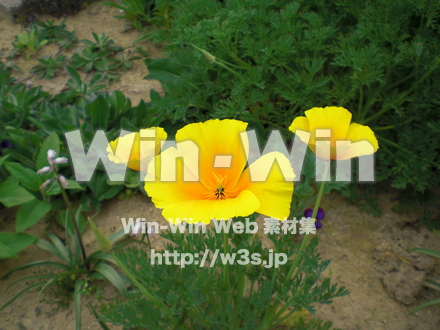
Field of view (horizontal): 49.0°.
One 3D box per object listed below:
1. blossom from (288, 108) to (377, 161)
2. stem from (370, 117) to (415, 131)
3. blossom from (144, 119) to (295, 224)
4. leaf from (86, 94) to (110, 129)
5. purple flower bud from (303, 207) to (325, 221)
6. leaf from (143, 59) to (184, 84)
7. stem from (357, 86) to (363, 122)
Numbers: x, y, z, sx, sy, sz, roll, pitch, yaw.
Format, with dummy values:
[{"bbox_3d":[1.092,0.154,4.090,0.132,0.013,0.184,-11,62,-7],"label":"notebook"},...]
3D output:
[{"bbox_3d":[0.080,-0.021,0.340,0.063,0.035,0.057,0,36,0],"label":"blossom"},{"bbox_3d":[0.259,-0.061,0.720,0.067,0.006,0.005,-17,0,7],"label":"stem"},{"bbox_3d":[0.000,0.003,0.255,0.078,0.036,0.066,0,36,0],"label":"blossom"},{"bbox_3d":[-0.215,-0.094,0.860,0.043,0.066,0.012,0,21,0],"label":"leaf"},{"bbox_3d":[0.083,0.044,0.430,0.020,0.016,0.013,0,36,0],"label":"purple flower bud"},{"bbox_3d":[-0.115,-0.194,1.000,0.082,0.018,0.052,6,75,2],"label":"leaf"},{"bbox_3d":[0.202,-0.088,0.700,0.006,0.060,0.005,4,29,-2],"label":"stem"}]

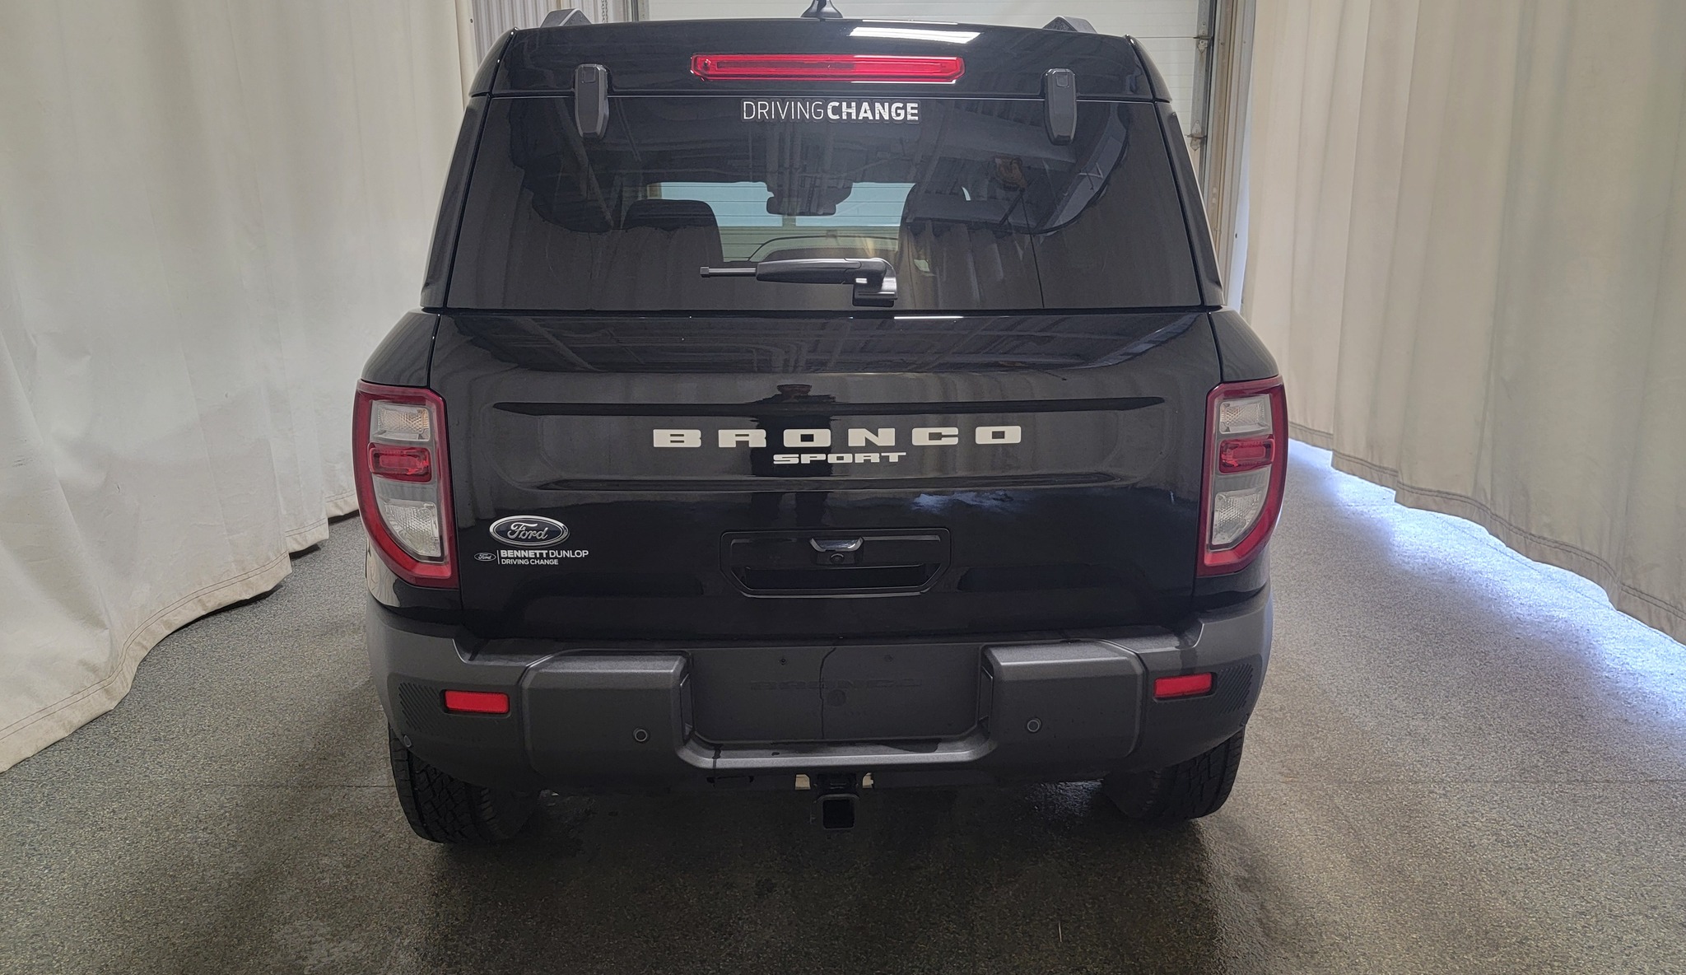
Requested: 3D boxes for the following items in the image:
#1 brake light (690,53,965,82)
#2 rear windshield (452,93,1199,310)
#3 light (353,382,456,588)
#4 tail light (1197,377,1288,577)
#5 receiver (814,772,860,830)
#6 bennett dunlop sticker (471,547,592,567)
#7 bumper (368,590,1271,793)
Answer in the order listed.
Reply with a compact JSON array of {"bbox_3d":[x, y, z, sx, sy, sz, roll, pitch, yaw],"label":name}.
[{"bbox_3d":[-0.025,-0.691,1.927,0.460,0.052,0.045,-1,5,-3],"label":"brake light"},{"bbox_3d":[-0.019,-0.462,1.904,1.240,0.350,0.090,-1,-2,-3],"label":"rear windshield"},{"bbox_3d":[-0.748,-0.011,1.952,0.200,0.345,0.165,-1,15,-3],"label":"light"},{"bbox_3d":[0.710,-0.029,2.041,0.200,0.345,0.165,-1,15,-3],"label":"tail light"},{"bbox_3d":[-0.012,0.529,2.046,0.079,0.100,0.120,-1,15,-3],"label":"receiver"},{"bbox_3d":[-0.504,0.112,1.895,0.193,0.037,0.006,-1,12,-3],"label":"bennett dunlop sticker"},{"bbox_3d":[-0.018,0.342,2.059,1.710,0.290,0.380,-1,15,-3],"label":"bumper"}]

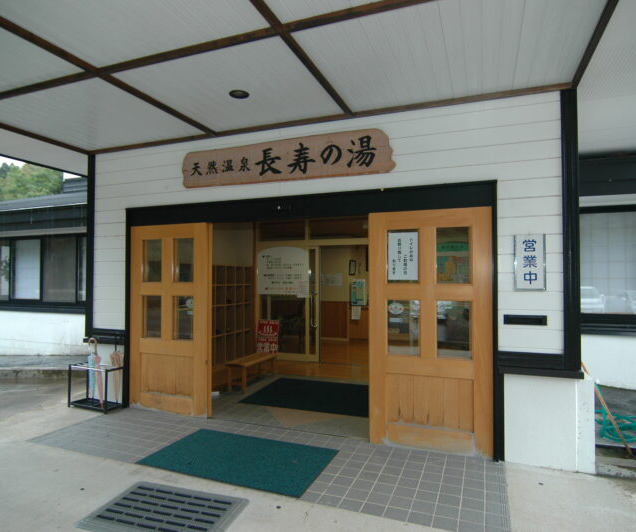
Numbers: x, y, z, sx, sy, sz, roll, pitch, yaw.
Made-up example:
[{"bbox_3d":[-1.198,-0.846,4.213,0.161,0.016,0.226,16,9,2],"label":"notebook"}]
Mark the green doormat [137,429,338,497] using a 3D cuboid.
[{"bbox_3d":[-0.664,1.660,3.489,1.478,0.015,0.825,-1,-2,21],"label":"green doormat"}]

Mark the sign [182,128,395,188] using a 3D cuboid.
[{"bbox_3d":[-0.414,-1.099,4.222,2.479,0.429,0.050,-1,-2,21],"label":"sign"}]

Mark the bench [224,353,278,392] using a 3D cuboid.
[{"bbox_3d":[-0.925,1.533,5.758,0.295,0.384,0.866,-1,-2,21],"label":"bench"}]

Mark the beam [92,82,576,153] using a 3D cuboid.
[{"bbox_3d":[-0.456,-1.472,4.231,5.442,0.055,0.070,0,-1,21],"label":"beam"}]

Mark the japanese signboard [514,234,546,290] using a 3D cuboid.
[{"bbox_3d":[1.778,-0.027,3.347,0.233,0.468,0.025,-1,-2,21],"label":"japanese signboard"}]

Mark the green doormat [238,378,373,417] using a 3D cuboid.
[{"bbox_3d":[0.063,1.706,5.298,1.699,0.015,1.264,-1,-2,21],"label":"green doormat"}]

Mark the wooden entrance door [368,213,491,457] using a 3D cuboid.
[{"bbox_3d":[1.005,0.580,3.667,1.093,2.187,0.055,-1,-2,21],"label":"wooden entrance door"}]

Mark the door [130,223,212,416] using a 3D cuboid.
[{"bbox_3d":[-1.776,0.605,4.759,1.153,2.187,0.055,-1,-2,21],"label":"door"}]

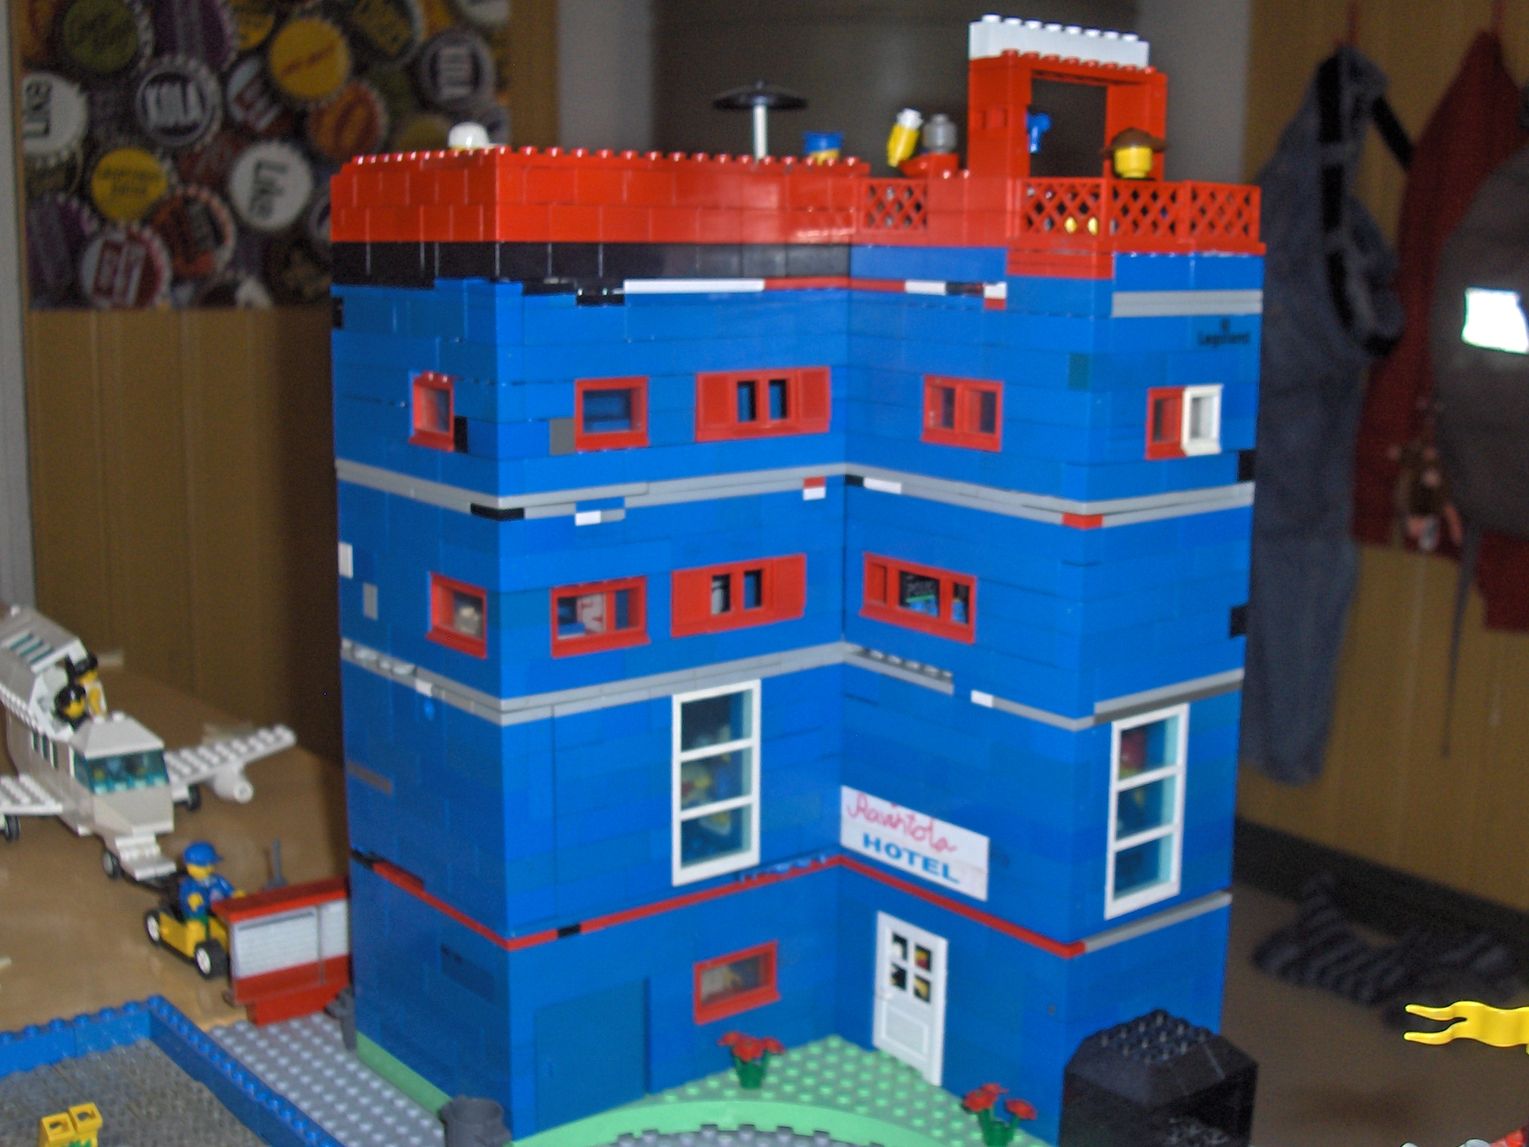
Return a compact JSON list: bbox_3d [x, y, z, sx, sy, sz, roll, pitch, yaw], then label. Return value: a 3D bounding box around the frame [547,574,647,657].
[{"bbox_3d":[-0.047,0.011,0.541,0.032,0.020,0.009,-8,14,-38],"label":"frame"}]

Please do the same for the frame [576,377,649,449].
[{"bbox_3d":[-0.043,-0.044,0.531,0.024,0.019,0.009,-8,14,-37],"label":"frame"}]

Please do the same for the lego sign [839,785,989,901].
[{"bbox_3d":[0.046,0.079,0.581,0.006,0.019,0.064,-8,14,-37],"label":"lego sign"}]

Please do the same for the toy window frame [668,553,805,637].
[{"bbox_3d":[-0.009,0.006,0.569,0.049,0.019,0.009,-8,14,-37],"label":"toy window frame"}]

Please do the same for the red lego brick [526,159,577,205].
[{"bbox_3d":[-0.058,-0.102,0.510,0.016,0.011,0.008,-8,14,-38],"label":"red lego brick"}]

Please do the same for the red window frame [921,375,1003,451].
[{"bbox_3d":[0.058,-0.046,0.547,0.009,0.020,0.032,-8,14,-38],"label":"red window frame"}]

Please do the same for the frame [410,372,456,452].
[{"bbox_3d":[-0.089,-0.045,0.538,0.009,0.020,0.024,-8,14,-38],"label":"frame"}]

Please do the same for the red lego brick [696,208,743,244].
[{"bbox_3d":[-0.015,-0.098,0.544,0.016,0.010,0.008,-8,14,-37],"label":"red lego brick"}]

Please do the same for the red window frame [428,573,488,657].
[{"bbox_3d":[-0.082,0.011,0.539,0.009,0.020,0.032,-8,14,-38],"label":"red window frame"}]

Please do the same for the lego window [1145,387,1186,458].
[{"bbox_3d":[0.107,-0.042,0.531,0.016,0.020,0.009,-8,14,-38],"label":"lego window"}]

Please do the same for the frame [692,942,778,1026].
[{"bbox_3d":[-0.010,0.123,0.591,0.032,0.019,0.009,-8,14,-37],"label":"frame"}]

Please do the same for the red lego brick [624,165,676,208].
[{"bbox_3d":[-0.033,-0.105,0.528,0.016,0.010,0.008,-8,14,-37],"label":"red lego brick"}]

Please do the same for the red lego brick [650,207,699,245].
[{"bbox_3d":[-0.027,-0.097,0.536,0.016,0.010,0.008,-8,14,-38],"label":"red lego brick"}]

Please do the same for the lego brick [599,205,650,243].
[{"bbox_3d":[-0.040,-0.095,0.526,0.016,0.010,0.008,-8,14,-38],"label":"lego brick"}]

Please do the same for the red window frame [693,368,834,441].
[{"bbox_3d":[-0.002,-0.049,0.563,0.049,0.019,0.009,-8,14,-37],"label":"red window frame"}]

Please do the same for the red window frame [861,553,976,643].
[{"bbox_3d":[0.047,0.007,0.568,0.009,0.019,0.048,-8,14,-37],"label":"red window frame"}]

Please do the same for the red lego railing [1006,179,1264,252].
[{"bbox_3d":[0.103,-0.098,0.533,0.071,0.019,0.032,-8,14,-38],"label":"red lego railing"}]

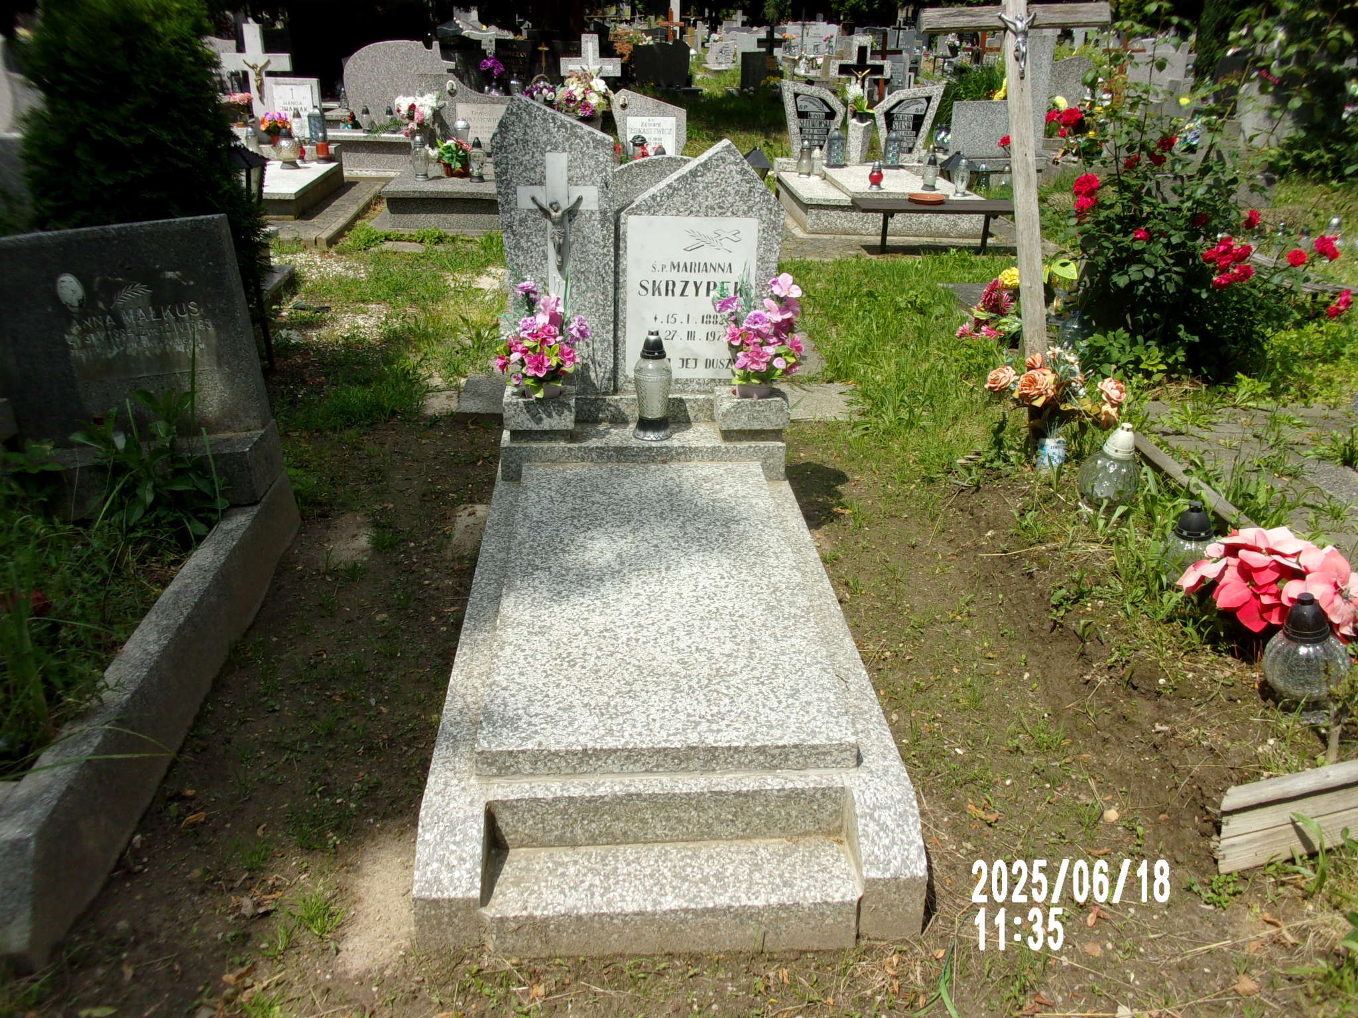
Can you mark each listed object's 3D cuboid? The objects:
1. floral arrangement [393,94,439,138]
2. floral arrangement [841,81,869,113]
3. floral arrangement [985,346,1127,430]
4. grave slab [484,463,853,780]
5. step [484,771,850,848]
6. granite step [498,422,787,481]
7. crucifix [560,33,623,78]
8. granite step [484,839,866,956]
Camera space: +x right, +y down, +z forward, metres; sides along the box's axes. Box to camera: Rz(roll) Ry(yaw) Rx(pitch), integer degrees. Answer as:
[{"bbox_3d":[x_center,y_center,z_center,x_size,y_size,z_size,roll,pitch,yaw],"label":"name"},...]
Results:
[{"bbox_3d":[-2.278,-3.401,9.530,0.410,0.410,0.340,0,24,-4],"label":"floral arrangement"},{"bbox_3d":[1.589,-3.702,9.880,0.260,0.310,0.230,0,24,-4],"label":"floral arrangement"},{"bbox_3d":[1.316,-0.412,3.846,0.510,0.287,0.340,0,24,-4],"label":"floral arrangement"},{"bbox_3d":[-0.063,0.177,2.671,0.705,0.058,1.408,0,24,-4],"label":"grave slab"},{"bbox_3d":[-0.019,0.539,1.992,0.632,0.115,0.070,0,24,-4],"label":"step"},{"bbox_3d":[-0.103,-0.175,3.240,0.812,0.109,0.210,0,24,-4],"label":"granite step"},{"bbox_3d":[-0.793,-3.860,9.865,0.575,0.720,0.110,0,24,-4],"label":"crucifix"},{"bbox_3d":[-0.009,0.696,1.971,0.634,0.098,0.180,0,24,-4],"label":"granite step"}]

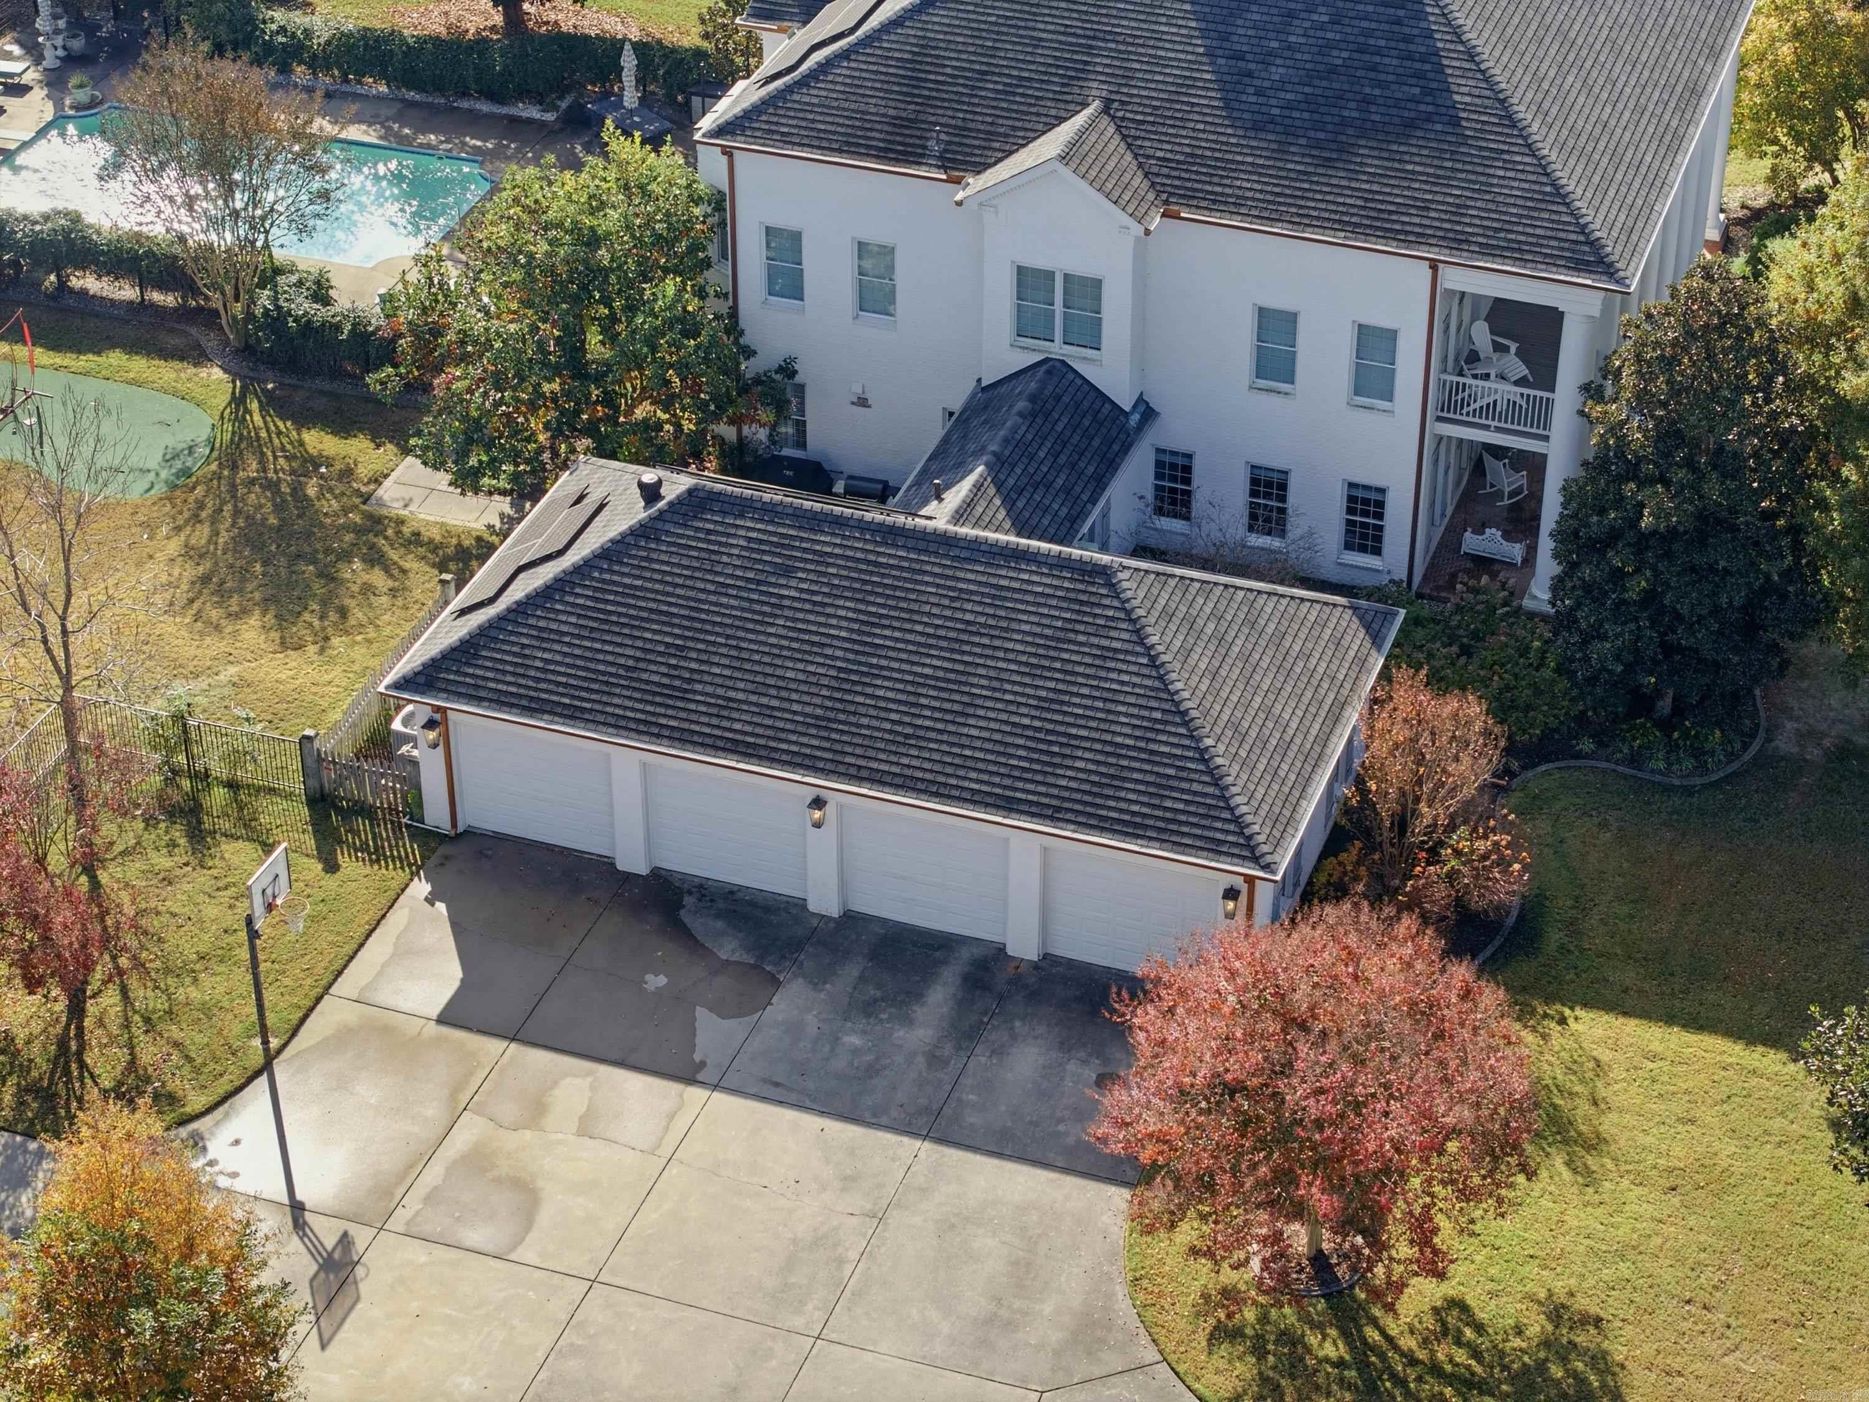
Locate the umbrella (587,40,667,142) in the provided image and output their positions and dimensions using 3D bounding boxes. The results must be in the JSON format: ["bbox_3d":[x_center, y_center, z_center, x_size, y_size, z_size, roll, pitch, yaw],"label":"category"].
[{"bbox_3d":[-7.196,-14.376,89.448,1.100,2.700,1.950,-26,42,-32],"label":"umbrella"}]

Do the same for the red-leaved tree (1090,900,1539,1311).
[{"bbox_3d":[5.671,5.979,56.378,6.700,6.100,6.600,0,34,0],"label":"red-leaved tree"}]

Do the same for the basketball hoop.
[{"bbox_3d":[-10.265,3.464,60.627,0.570,0.470,0.490,11,36,17],"label":"basketball hoop"}]

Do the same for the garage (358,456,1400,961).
[{"bbox_3d":[-0.584,-0.661,66.546,16.100,5.720,8.420,11,36,17],"label":"garage"}]

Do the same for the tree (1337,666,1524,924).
[{"bbox_3d":[8.352,1.662,64.040,3.100,4.600,2.800,0,34,0],"label":"tree"}]

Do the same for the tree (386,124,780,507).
[{"bbox_3d":[-7.378,-8.063,76.368,7.800,7.000,7.200,0,34,0],"label":"tree"}]

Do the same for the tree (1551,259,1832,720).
[{"bbox_3d":[13.513,-3.710,67.627,4.900,9.400,4.800,0,34,0],"label":"tree"}]

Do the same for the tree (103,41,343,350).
[{"bbox_3d":[-14.916,-10.598,80.171,4.950,7.000,4.800,0,34,0],"label":"tree"}]

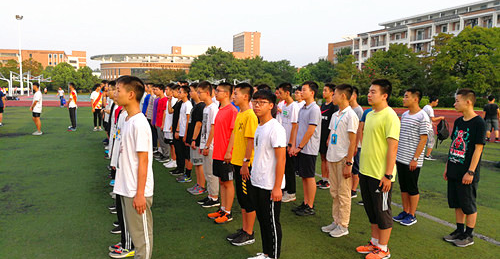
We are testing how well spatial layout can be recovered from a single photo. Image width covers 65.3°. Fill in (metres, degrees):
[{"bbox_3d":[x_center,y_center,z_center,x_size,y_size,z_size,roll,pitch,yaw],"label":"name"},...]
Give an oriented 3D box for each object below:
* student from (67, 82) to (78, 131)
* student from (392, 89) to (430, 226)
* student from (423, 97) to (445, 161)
[{"bbox_3d":[-6.617,-0.855,14.538,0.380,1.781,0.500,-1,6,-22],"label":"student"},{"bbox_3d":[1.977,0.326,4.818,0.360,1.700,0.500,-1,6,-20],"label":"student"},{"bbox_3d":[4.550,-0.040,9.650,0.500,1.580,0.460,3,6,18],"label":"student"}]

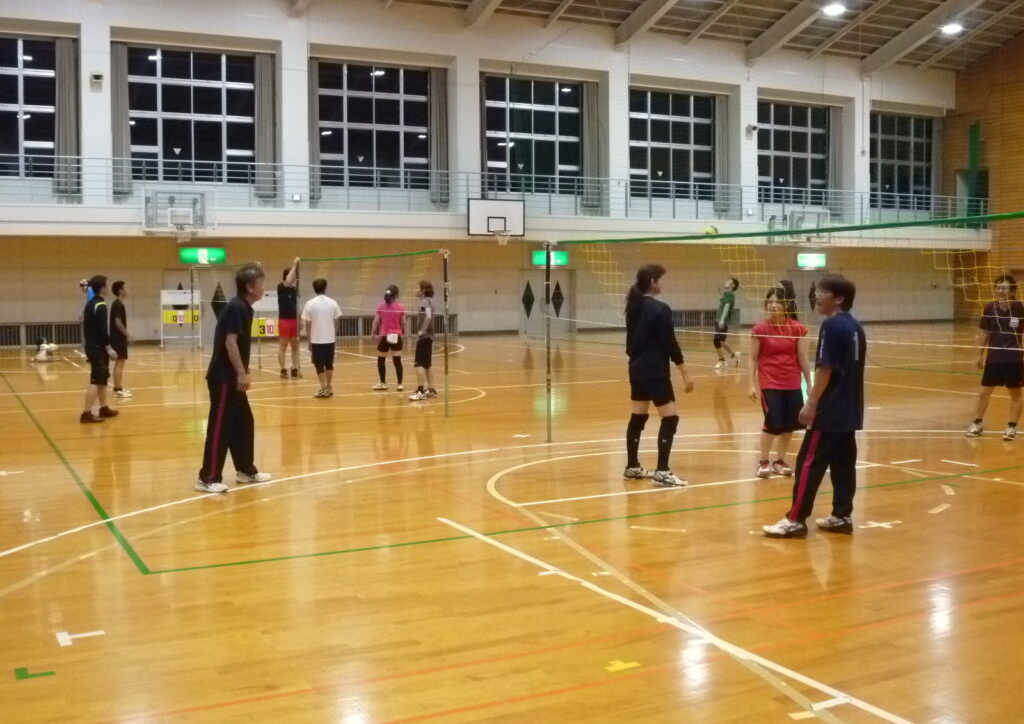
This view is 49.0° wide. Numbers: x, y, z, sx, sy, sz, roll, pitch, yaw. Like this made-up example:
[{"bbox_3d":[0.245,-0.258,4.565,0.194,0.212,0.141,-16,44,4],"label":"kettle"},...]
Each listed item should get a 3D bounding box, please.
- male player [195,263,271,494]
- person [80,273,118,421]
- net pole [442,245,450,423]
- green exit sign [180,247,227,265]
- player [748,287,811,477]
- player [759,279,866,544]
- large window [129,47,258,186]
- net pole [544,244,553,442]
[{"bbox_3d":[-2.190,0.129,8.807,0.570,1.740,0.500,-2,4,-22],"label":"male player"},{"bbox_3d":[-4.824,-0.146,13.145,0.430,1.710,0.480,-3,5,-32],"label":"person"},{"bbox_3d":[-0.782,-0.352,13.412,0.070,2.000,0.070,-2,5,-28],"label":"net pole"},{"bbox_3d":[-8.290,-2.862,30.208,1.220,0.430,0.140,-2,5,-28],"label":"green exit sign"},{"bbox_3d":[2.207,0.161,9.292,0.520,1.560,0.330,1,4,19],"label":"player"},{"bbox_3d":[1.901,0.281,7.089,0.570,1.650,0.530,3,5,35],"label":"player"},{"bbox_3d":[-8.717,-6.707,30.524,3.500,3.550,0.140,-2,5,-28],"label":"large window"},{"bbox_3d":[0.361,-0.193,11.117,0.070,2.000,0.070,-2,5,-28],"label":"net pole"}]

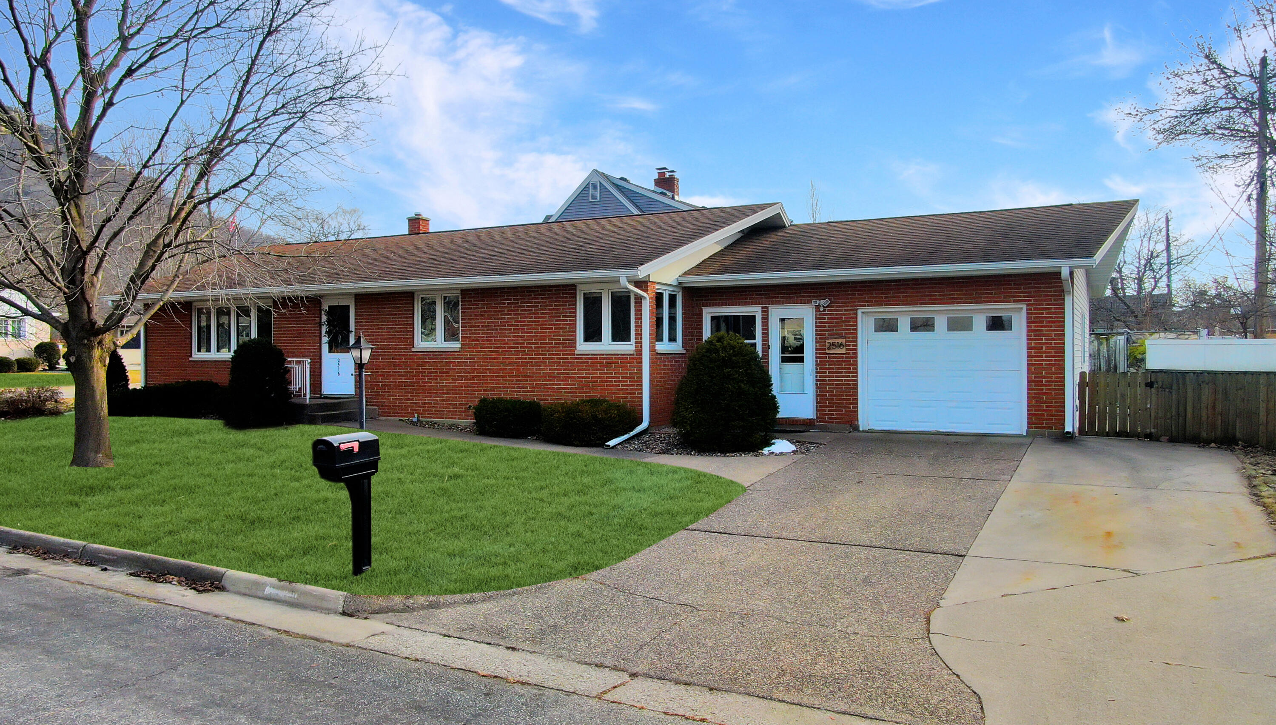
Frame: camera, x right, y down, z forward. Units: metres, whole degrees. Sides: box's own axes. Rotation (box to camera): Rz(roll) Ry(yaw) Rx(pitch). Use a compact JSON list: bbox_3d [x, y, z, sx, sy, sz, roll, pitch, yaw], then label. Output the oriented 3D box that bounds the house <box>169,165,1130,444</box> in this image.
[{"bbox_3d":[-0.702,-1.300,21.785,22.300,4.980,11.200,0,1,29],"label":"house"}]

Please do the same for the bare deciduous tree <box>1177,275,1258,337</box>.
[{"bbox_3d":[21.800,-1.100,33.000,3.300,4.300,3.100,0,1,29],"label":"bare deciduous tree"}]

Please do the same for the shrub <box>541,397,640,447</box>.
[{"bbox_3d":[-0.773,0.926,14.759,1.650,0.730,1.200,0,1,29],"label":"shrub"}]

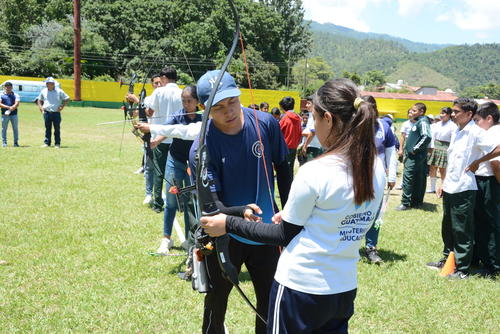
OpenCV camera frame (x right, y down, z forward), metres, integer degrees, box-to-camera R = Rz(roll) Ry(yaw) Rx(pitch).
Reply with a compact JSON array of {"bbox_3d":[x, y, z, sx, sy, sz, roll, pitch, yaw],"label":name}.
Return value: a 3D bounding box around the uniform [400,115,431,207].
[{"bbox_3d":[2.378,-0.092,7.145,0.330,1.312,0.420,1,8,-12],"label":"uniform"}]

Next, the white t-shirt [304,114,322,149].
[{"bbox_3d":[1.029,-0.561,7.800,0.300,0.580,0.440,2,8,-5],"label":"white t-shirt"}]

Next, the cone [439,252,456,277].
[{"bbox_3d":[1.753,0.836,4.347,0.160,0.205,0.160,2,8,-6],"label":"cone"}]

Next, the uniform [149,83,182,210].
[{"bbox_3d":[-1.042,-0.248,6.168,0.460,1.568,0.320,-3,10,-37],"label":"uniform"}]

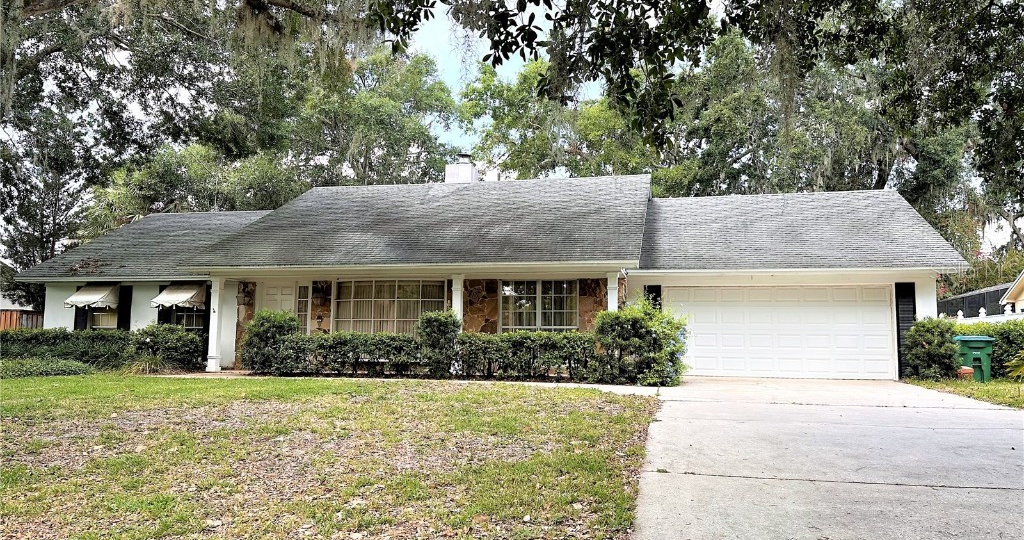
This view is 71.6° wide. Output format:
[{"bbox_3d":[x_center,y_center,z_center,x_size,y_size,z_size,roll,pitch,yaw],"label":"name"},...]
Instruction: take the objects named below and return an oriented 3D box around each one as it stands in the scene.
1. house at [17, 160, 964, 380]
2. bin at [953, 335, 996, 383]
[{"bbox_3d":[-1.247,-0.302,21.489,24.028,6.373,11.736,-1,-5,12],"label":"house"},{"bbox_3d":[10.696,2.032,16.477,0.740,1.080,0.840,-1,-5,20],"label":"bin"}]

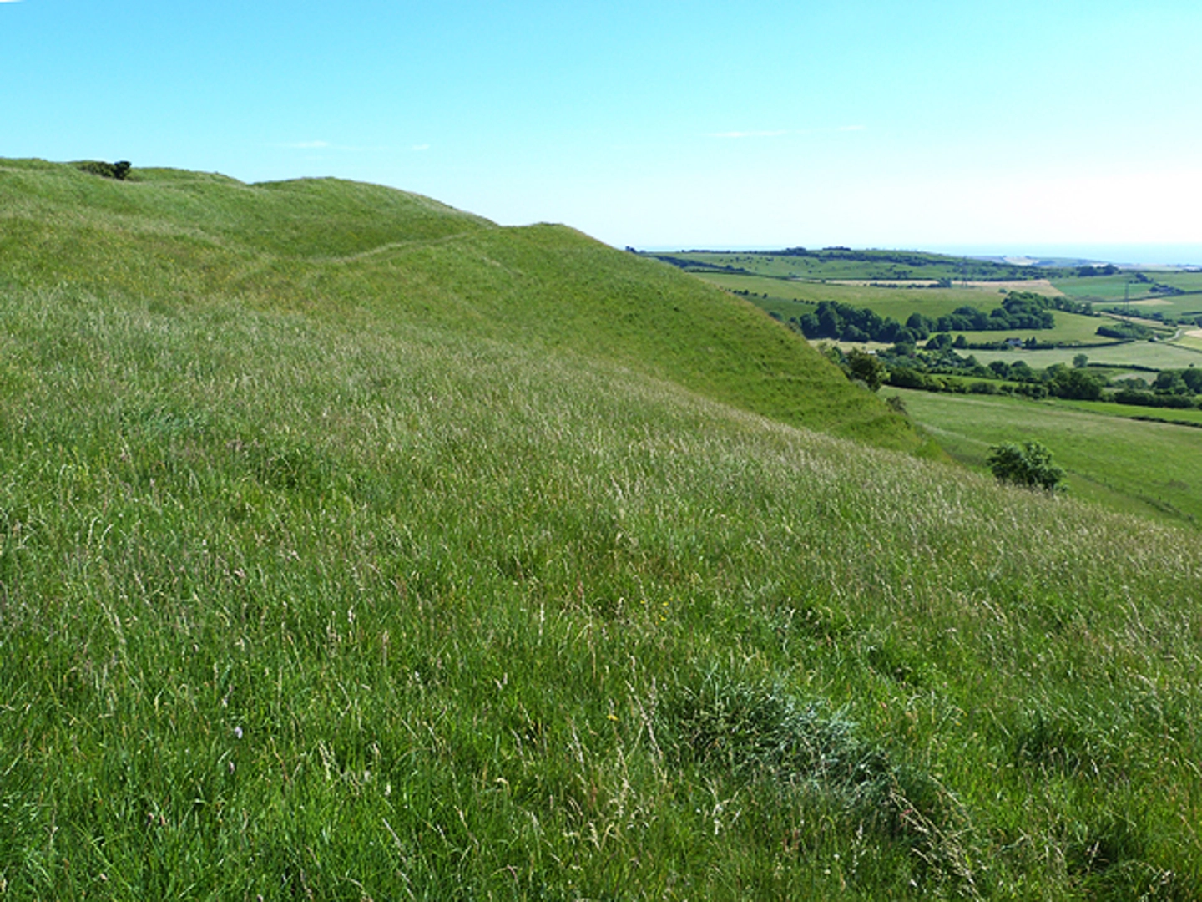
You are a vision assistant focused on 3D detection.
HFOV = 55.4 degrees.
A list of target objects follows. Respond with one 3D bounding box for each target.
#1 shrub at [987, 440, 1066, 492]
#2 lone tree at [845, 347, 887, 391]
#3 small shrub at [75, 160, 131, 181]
[{"bbox_3d":[26.016,1.176,70.000,4.900,3.800,4.600,4,11,20],"label":"shrub"},{"bbox_3d":[33.511,-10.220,145.000,5.400,5.800,5.200,3,11,13],"label":"lone tree"},{"bbox_3d":[-38.151,-21.528,88.000,4.200,1.700,2.900,-4,11,-23],"label":"small shrub"}]

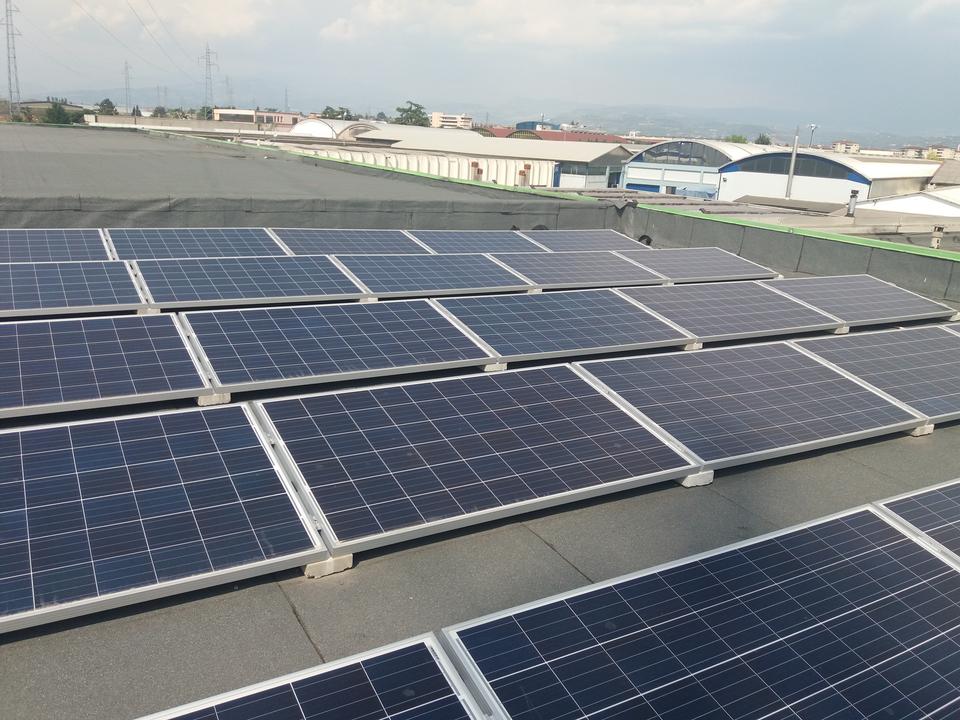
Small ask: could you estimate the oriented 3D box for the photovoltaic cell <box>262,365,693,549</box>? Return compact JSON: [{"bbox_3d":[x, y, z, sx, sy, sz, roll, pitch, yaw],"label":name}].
[{"bbox_3d":[-0.004,0.336,3.313,1.650,0.045,0.990,-6,29,-30],"label":"photovoltaic cell"}]

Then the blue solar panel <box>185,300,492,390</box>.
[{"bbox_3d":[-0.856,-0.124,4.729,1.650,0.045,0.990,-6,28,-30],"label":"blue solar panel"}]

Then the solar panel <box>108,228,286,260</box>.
[{"bbox_3d":[-2.878,-1.165,7.972,1.650,0.045,0.990,-6,29,-30],"label":"solar panel"}]

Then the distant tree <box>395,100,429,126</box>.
[{"bbox_3d":[-14.978,-48.051,167.033,7.300,14.572,7.300,2,16,-6],"label":"distant tree"}]

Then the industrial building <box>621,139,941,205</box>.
[{"bbox_3d":[32.721,-19.685,89.700,28.000,8.879,29.000,15,20,34],"label":"industrial building"}]

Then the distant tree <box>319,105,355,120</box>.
[{"bbox_3d":[-33.645,-52.718,181.827,8.400,13.098,8.400,0,16,-11],"label":"distant tree"}]

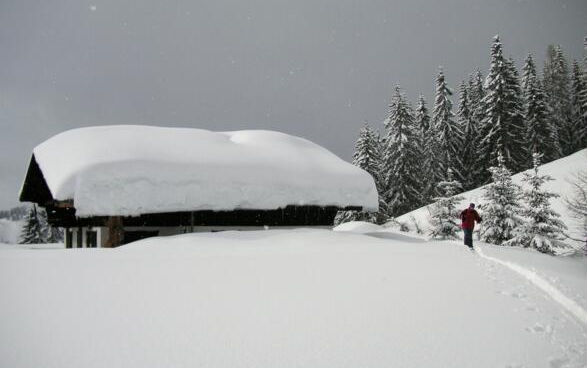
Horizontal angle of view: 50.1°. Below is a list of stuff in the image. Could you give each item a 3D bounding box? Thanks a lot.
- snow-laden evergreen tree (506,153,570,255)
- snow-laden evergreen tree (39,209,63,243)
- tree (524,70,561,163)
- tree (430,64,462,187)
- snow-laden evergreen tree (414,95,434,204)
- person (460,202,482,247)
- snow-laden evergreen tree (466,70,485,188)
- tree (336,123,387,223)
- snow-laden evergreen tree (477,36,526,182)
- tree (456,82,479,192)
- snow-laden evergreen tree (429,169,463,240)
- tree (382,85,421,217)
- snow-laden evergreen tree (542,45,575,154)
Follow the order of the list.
[{"bbox_3d":[9.764,0.797,25.000,2.500,4.100,2.500,0,-2,0],"label":"snow-laden evergreen tree"},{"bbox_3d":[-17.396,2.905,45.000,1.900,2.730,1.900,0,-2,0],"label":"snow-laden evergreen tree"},{"bbox_3d":[23.673,-6.217,60.000,3.660,9.280,3.660,0,-2,0],"label":"tree"},{"bbox_3d":[13.993,-4.770,57.000,3.030,11.810,3.030,0,-2,0],"label":"tree"},{"bbox_3d":[12.530,-3.204,60.000,2.440,10.710,2.440,0,-2,0],"label":"snow-laden evergreen tree"},{"bbox_3d":[6.753,1.593,23.800,0.800,1.780,0.550,1,-3,-18],"label":"person"},{"bbox_3d":[19.254,-5.524,66.000,2.700,12.840,2.700,0,-2,0],"label":"snow-laden evergreen tree"},{"bbox_3d":[5.544,-0.674,47.000,3.080,7.570,3.080,0,-2,0],"label":"tree"},{"bbox_3d":[20.178,-6.856,61.000,5.000,14.980,5.000,0,-2,0],"label":"snow-laden evergreen tree"},{"bbox_3d":[17.926,-4.507,65.000,2.800,12.020,2.800,0,-2,0],"label":"tree"},{"bbox_3d":[6.707,0.921,27.500,1.650,3.200,1.650,0,-2,0],"label":"snow-laden evergreen tree"},{"bbox_3d":[9.340,-2.798,54.000,3.460,11.540,3.460,0,-2,0],"label":"tree"},{"bbox_3d":[29.149,-8.745,69.000,3.800,13.200,3.800,0,-2,0],"label":"snow-laden evergreen tree"}]

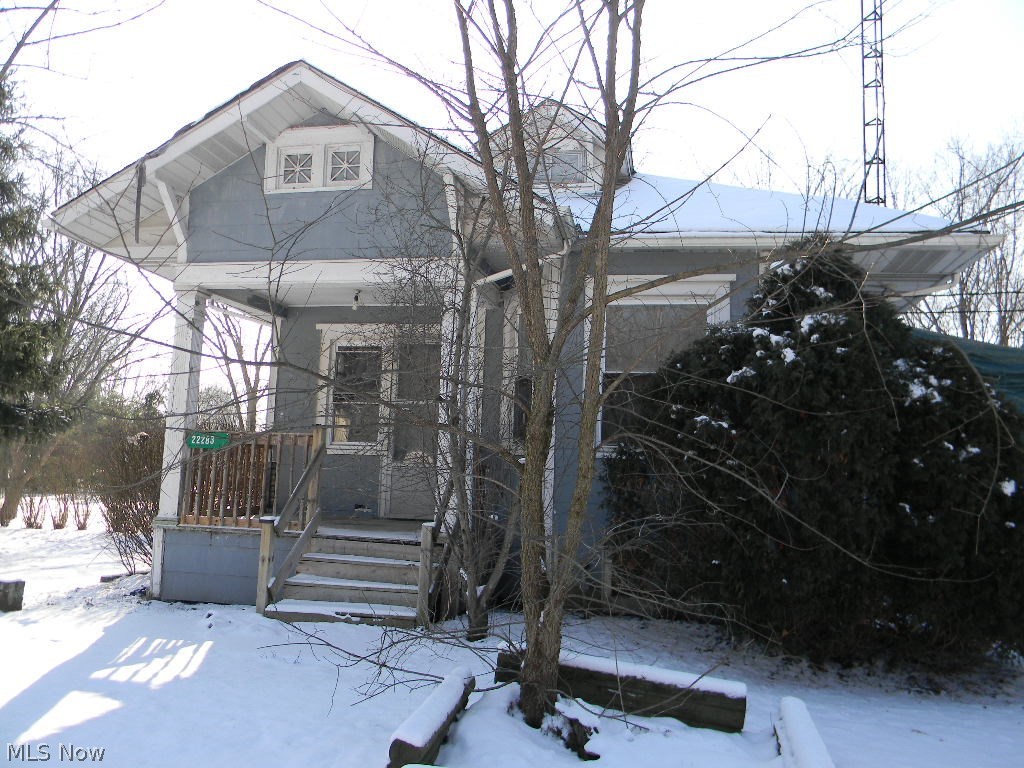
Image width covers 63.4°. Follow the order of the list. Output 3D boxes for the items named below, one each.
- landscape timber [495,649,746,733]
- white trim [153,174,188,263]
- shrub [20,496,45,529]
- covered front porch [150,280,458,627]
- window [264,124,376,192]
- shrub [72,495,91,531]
[{"bbox_3d":[0.640,1.837,5.089,1.650,0.229,0.206,-2,-8,33],"label":"landscape timber"},{"bbox_3d":[-3.449,-1.648,8.325,0.122,0.725,0.573,1,-7,10],"label":"white trim"},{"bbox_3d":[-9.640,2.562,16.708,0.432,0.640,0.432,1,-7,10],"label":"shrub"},{"bbox_3d":[-1.896,0.652,8.867,3.076,3.176,3.015,1,-7,10],"label":"covered front porch"},{"bbox_3d":[-1.962,-2.305,8.404,1.164,0.710,0.099,1,-7,10],"label":"window"},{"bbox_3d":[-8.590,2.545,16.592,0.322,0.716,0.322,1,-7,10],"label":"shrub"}]

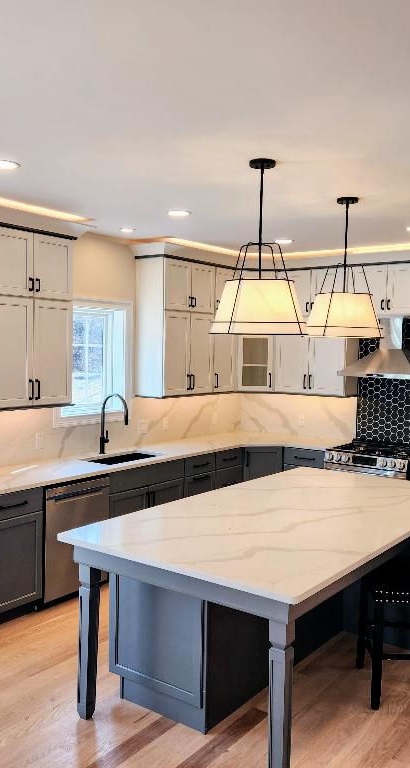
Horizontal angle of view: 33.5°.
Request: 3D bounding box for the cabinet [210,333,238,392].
[{"bbox_3d":[0.076,-0.298,6.751,0.323,0.765,0.385,3,4,36],"label":"cabinet"}]

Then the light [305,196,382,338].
[{"bbox_3d":[0.874,-0.705,4.198,0.494,0.850,0.494,3,4,36],"label":"light"}]

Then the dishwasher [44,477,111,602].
[{"bbox_3d":[-1.119,1.078,4.936,0.620,0.830,0.608,3,4,36],"label":"dishwasher"}]

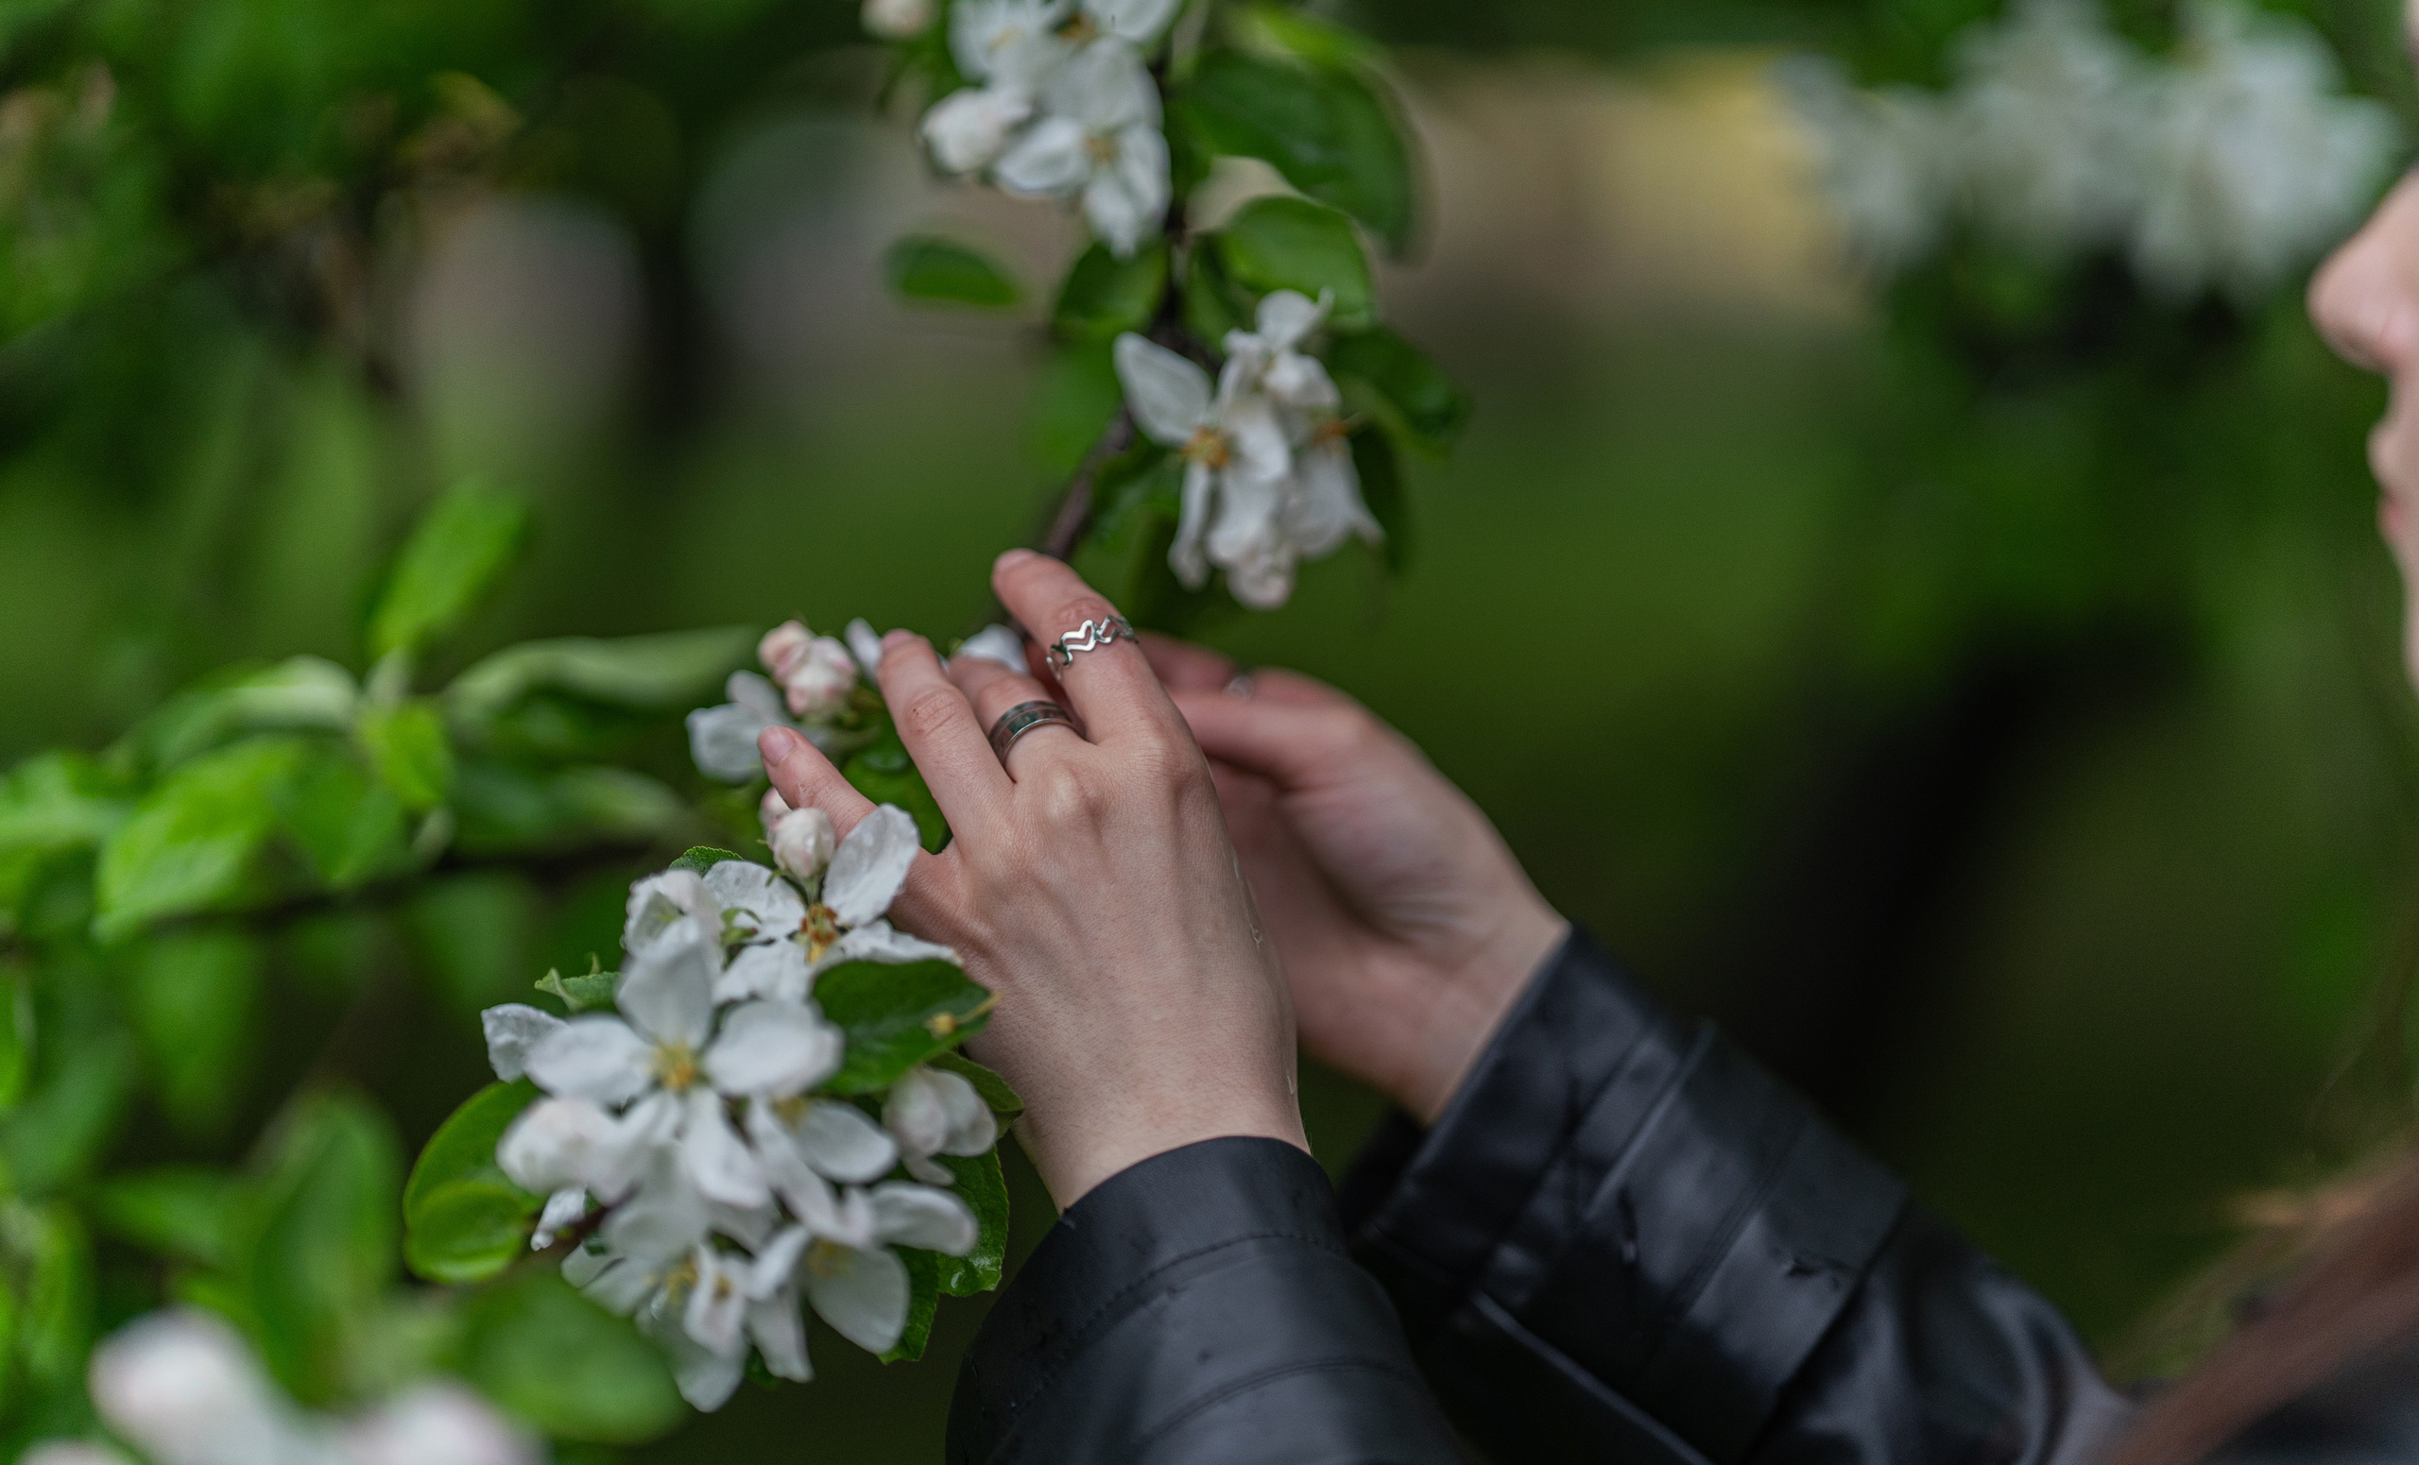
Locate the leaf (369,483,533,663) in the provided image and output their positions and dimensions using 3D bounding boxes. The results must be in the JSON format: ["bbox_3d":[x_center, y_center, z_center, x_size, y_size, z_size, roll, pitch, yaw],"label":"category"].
[{"bbox_3d":[-0.184,-0.039,1.380,0.025,0.054,0.012,34,-2,35],"label":"leaf"}]

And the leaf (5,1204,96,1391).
[{"bbox_3d":[-0.236,0.115,1.160,0.018,0.040,0.018,0,5,0],"label":"leaf"}]

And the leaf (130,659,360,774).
[{"bbox_3d":[-0.218,-0.004,1.290,0.052,0.026,0.025,0,6,0],"label":"leaf"}]

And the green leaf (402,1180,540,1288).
[{"bbox_3d":[-0.140,0.094,1.080,0.025,0.020,0.015,0,5,0],"label":"green leaf"}]

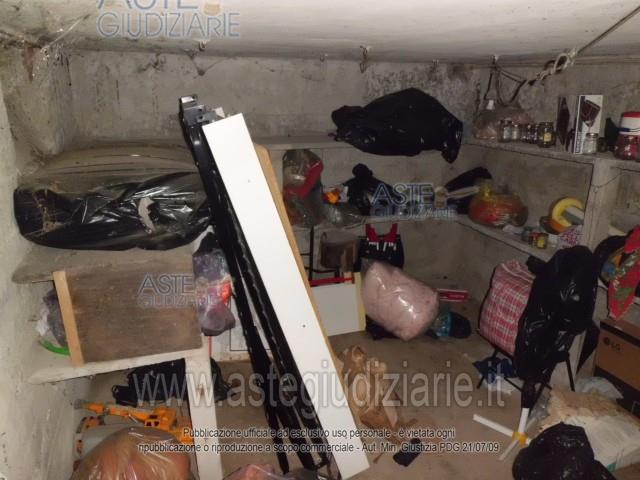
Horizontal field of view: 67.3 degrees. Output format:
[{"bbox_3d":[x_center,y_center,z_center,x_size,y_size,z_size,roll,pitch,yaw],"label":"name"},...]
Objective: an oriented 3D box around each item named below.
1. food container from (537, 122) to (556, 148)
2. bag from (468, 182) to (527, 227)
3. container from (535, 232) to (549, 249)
[{"bbox_3d":[1.115,-0.511,2.360,0.082,0.114,0.082,-6,17,-15],"label":"food container"},{"bbox_3d":[1.207,-0.244,3.365,0.300,0.250,0.300,-5,16,-15],"label":"bag"},{"bbox_3d":[1.277,0.004,2.796,0.072,0.078,0.072,-5,16,-15],"label":"container"}]

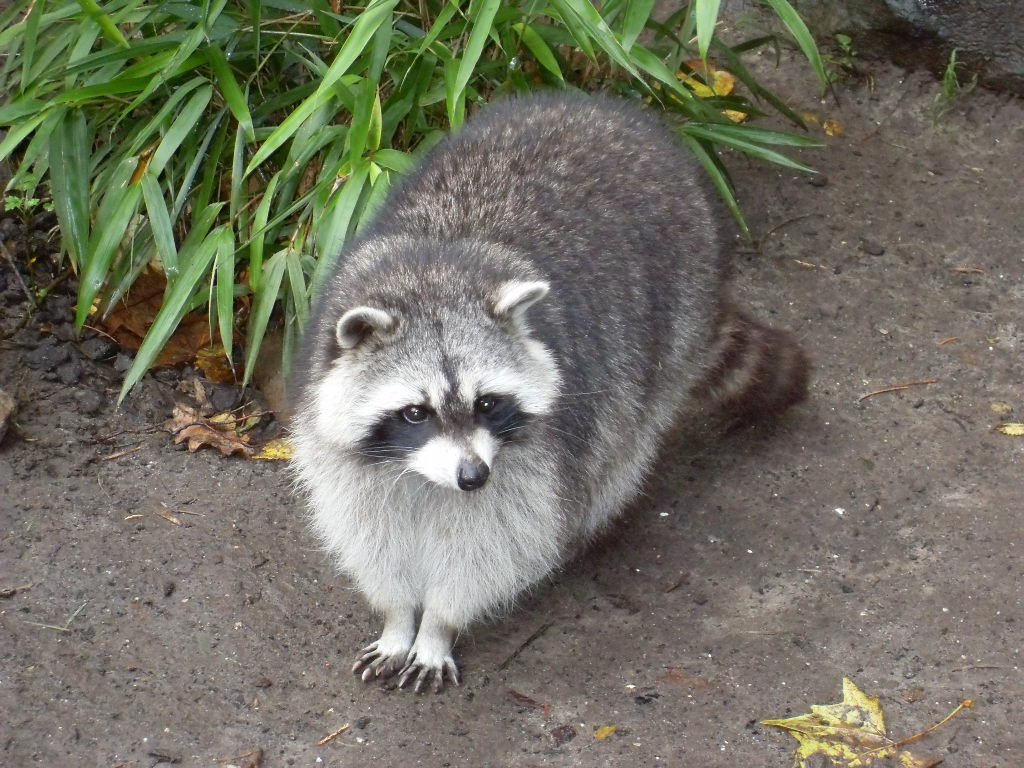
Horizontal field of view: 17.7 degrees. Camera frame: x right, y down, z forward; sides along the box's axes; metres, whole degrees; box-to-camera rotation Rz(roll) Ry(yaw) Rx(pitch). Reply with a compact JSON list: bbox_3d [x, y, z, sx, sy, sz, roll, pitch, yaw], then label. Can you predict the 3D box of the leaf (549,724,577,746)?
[{"bbox_3d":[0.036,0.249,2.323,0.019,0.009,0.015,0,37,0],"label":"leaf"}]

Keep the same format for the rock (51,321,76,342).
[{"bbox_3d":[-0.369,-0.043,2.707,0.019,0.012,0.014,0,37,0],"label":"rock"}]

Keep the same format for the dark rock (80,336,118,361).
[{"bbox_3d":[-0.329,-0.028,2.619,0.030,0.016,0.024,0,40,0],"label":"dark rock"}]

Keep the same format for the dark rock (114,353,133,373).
[{"bbox_3d":[-0.317,-0.018,2.675,0.016,0.011,0.013,0,37,0],"label":"dark rock"}]

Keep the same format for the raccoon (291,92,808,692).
[{"bbox_3d":[-0.005,-0.038,2.460,0.270,0.300,0.520,17,40,21],"label":"raccoon"}]

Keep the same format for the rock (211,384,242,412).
[{"bbox_3d":[-0.224,0.011,2.571,0.024,0.019,0.023,0,40,0],"label":"rock"}]

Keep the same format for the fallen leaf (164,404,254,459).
[{"bbox_3d":[-0.240,0.038,2.598,0.069,0.017,0.050,0,37,0],"label":"fallen leaf"}]

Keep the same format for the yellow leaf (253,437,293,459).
[{"bbox_3d":[-0.181,0.050,2.533,0.040,0.008,0.030,0,40,0],"label":"yellow leaf"}]

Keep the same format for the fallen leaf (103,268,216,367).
[{"bbox_3d":[-0.290,-0.055,2.706,0.092,0.030,0.090,0,37,0],"label":"fallen leaf"}]

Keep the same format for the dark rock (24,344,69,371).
[{"bbox_3d":[-0.369,-0.022,2.612,0.037,0.018,0.028,0,40,0],"label":"dark rock"}]

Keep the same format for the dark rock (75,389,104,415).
[{"bbox_3d":[-0.338,0.015,2.629,0.024,0.015,0.018,0,37,0],"label":"dark rock"}]

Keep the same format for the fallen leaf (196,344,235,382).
[{"bbox_3d":[-0.234,-0.017,2.600,0.034,0.015,0.040,0,40,0],"label":"fallen leaf"}]

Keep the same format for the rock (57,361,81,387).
[{"bbox_3d":[-0.358,-0.009,2.661,0.021,0.014,0.017,0,37,0],"label":"rock"}]

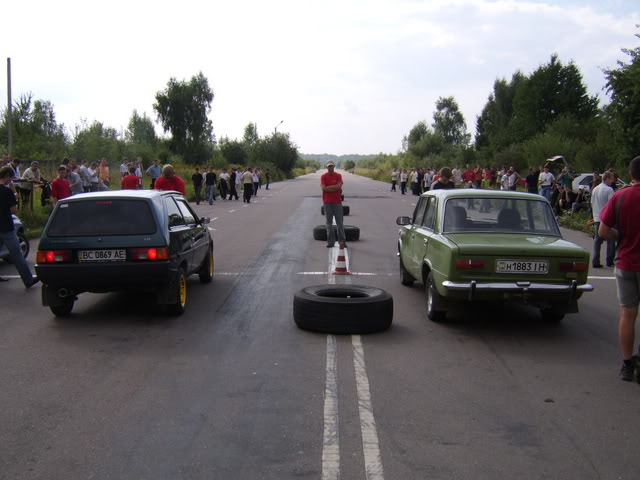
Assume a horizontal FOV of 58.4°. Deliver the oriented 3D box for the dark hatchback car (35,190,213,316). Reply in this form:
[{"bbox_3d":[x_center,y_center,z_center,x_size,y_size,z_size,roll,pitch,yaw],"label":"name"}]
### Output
[{"bbox_3d":[-2.380,0.002,7.850,1.540,1.400,3.500,0,7,-2],"label":"dark hatchback car"}]

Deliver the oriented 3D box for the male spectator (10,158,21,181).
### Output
[{"bbox_3d":[-9.764,-1.739,18.406,0.320,1.740,0.500,5,9,37],"label":"male spectator"}]

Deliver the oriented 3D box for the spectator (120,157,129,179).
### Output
[{"bbox_3d":[-9.169,-2.994,27.000,0.500,1.740,0.320,-3,8,-27],"label":"spectator"}]

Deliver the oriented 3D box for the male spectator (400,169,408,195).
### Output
[{"bbox_3d":[5.840,-3.980,39.606,0.500,1.730,0.340,3,8,24],"label":"male spectator"}]

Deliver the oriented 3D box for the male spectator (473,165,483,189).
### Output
[{"bbox_3d":[6.433,-2.181,23.407,0.500,1.750,0.360,3,8,26],"label":"male spectator"}]

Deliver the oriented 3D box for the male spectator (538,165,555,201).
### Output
[{"bbox_3d":[8.221,-1.788,20.800,0.580,1.760,0.400,2,7,14],"label":"male spectator"}]

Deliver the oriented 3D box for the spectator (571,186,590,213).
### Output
[{"bbox_3d":[8.720,-1.314,19.185,0.580,0.950,0.800,7,10,45],"label":"spectator"}]

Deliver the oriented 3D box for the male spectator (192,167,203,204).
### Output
[{"bbox_3d":[-5.587,-2.411,26.200,0.500,1.720,0.360,-1,7,-11],"label":"male spectator"}]

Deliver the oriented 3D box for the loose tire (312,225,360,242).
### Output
[{"bbox_3d":[0.409,-0.200,13.800,1.100,0.310,1.100,0,7,0],"label":"loose tire"}]

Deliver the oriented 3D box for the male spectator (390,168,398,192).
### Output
[{"bbox_3d":[5.590,-4.471,43.000,0.500,1.730,0.380,2,7,11],"label":"male spectator"}]

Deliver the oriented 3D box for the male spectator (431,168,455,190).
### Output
[{"bbox_3d":[2.252,-0.479,10.600,0.500,1.700,0.330,1,7,3],"label":"male spectator"}]

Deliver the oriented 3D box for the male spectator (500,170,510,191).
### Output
[{"bbox_3d":[7.058,-1.781,21.747,0.420,1.700,0.520,4,8,26],"label":"male spectator"}]

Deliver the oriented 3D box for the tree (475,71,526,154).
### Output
[{"bbox_3d":[15.417,-9.326,49.224,4.700,9.840,4.700,0,7,0],"label":"tree"}]

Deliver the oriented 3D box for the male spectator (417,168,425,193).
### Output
[{"bbox_3d":[6.285,-3.607,36.000,0.500,1.730,0.340,6,9,37],"label":"male spectator"}]

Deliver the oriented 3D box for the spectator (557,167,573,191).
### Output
[{"bbox_3d":[8.865,-1.760,20.700,0.580,1.740,0.420,6,9,37],"label":"spectator"}]

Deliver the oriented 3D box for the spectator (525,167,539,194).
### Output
[{"bbox_3d":[8.304,-1.964,22.500,0.500,1.750,0.360,2,8,17],"label":"spectator"}]

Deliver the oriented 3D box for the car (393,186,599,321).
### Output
[{"bbox_3d":[2.070,0.066,7.750,1.580,1.430,3.850,0,7,1],"label":"car"}]

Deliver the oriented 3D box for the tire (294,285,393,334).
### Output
[{"bbox_3d":[0.263,0.742,6.360,1.090,0.320,1.090,0,7,0],"label":"tire"}]

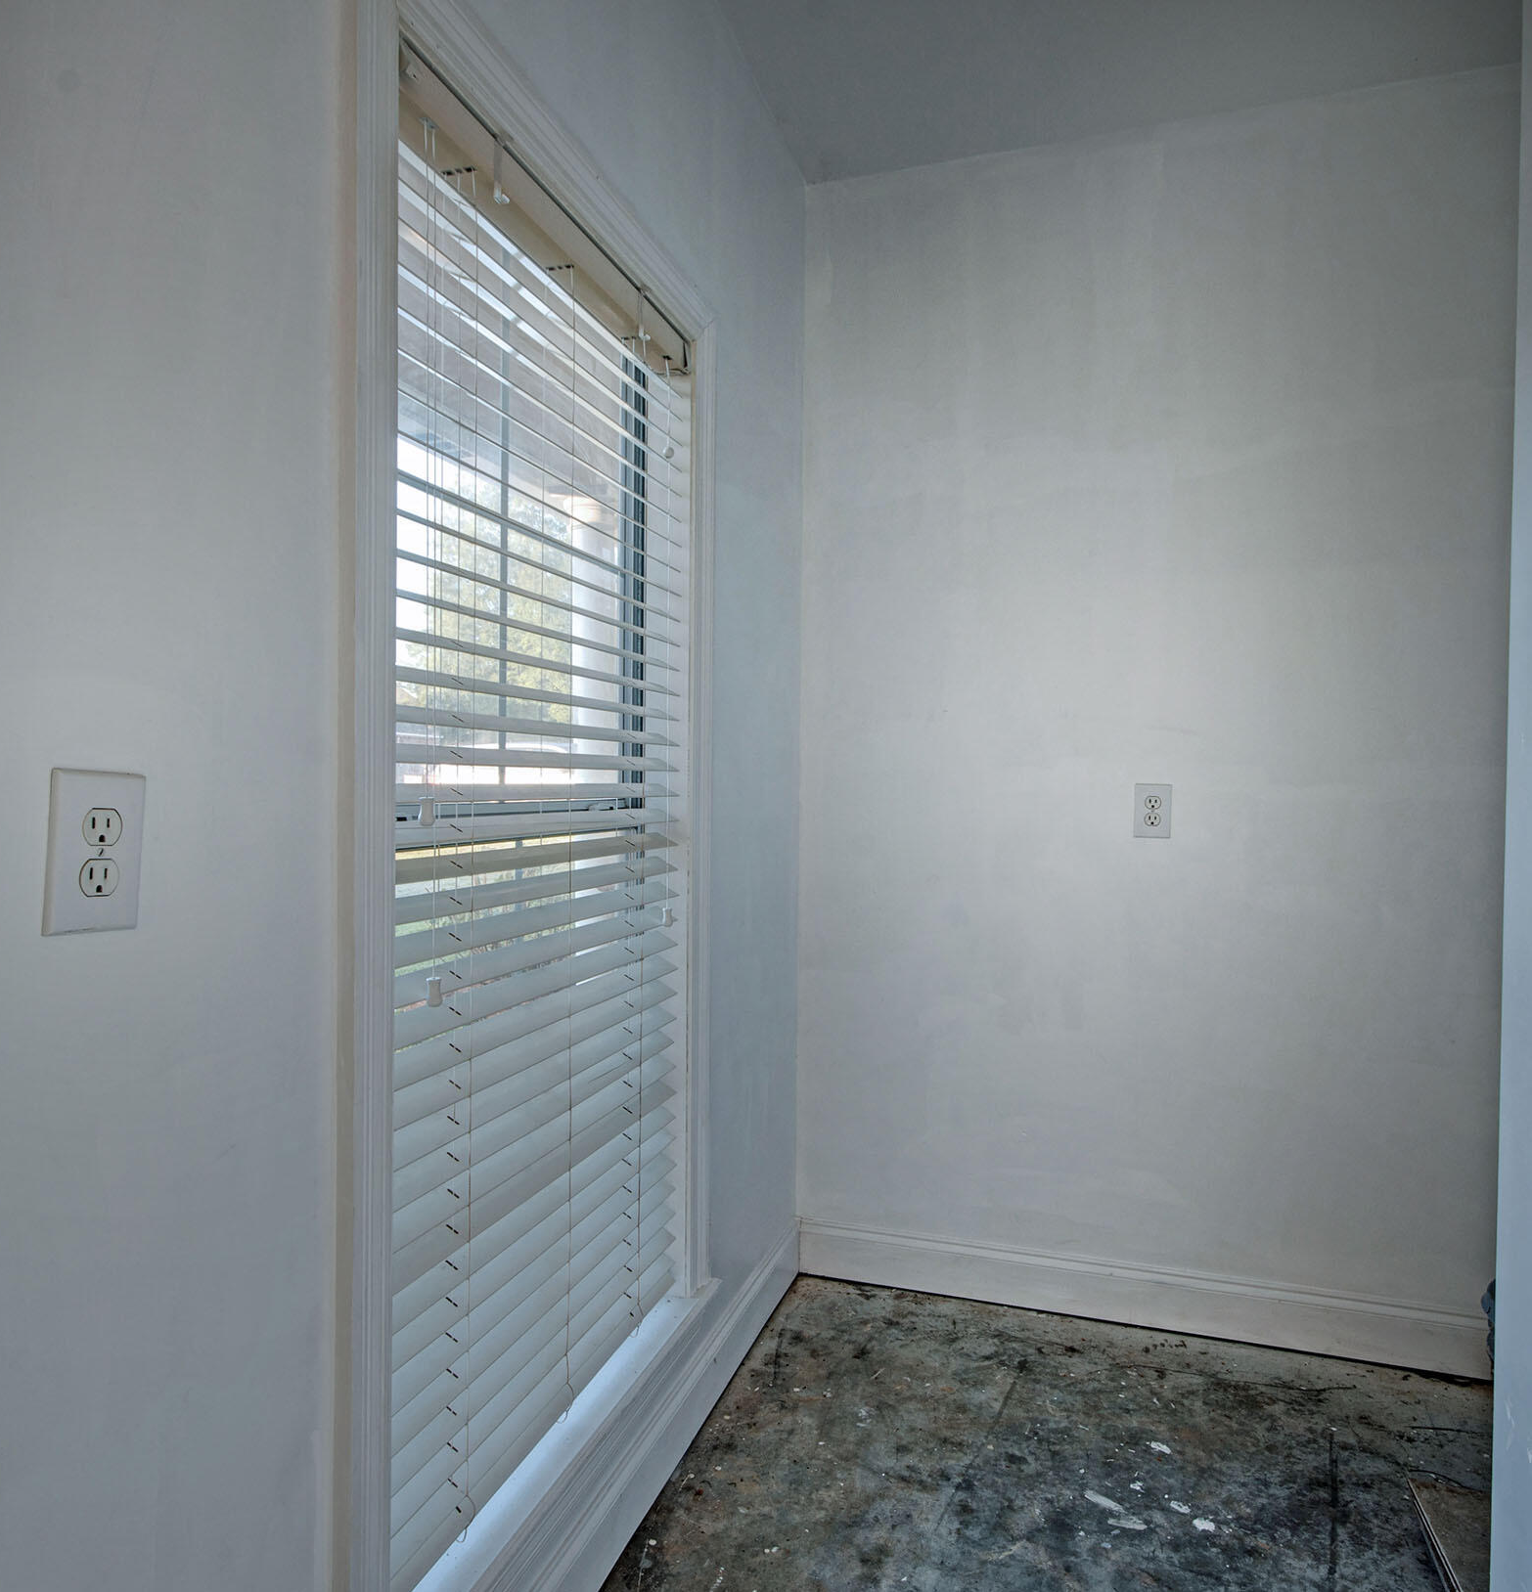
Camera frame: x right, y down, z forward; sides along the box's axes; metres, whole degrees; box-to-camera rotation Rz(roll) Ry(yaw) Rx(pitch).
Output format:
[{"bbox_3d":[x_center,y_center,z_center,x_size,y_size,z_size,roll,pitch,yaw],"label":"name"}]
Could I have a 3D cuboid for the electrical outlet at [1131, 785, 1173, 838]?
[{"bbox_3d":[0.874,0.036,2.258,0.078,0.122,0.007,1,1,17],"label":"electrical outlet"}]

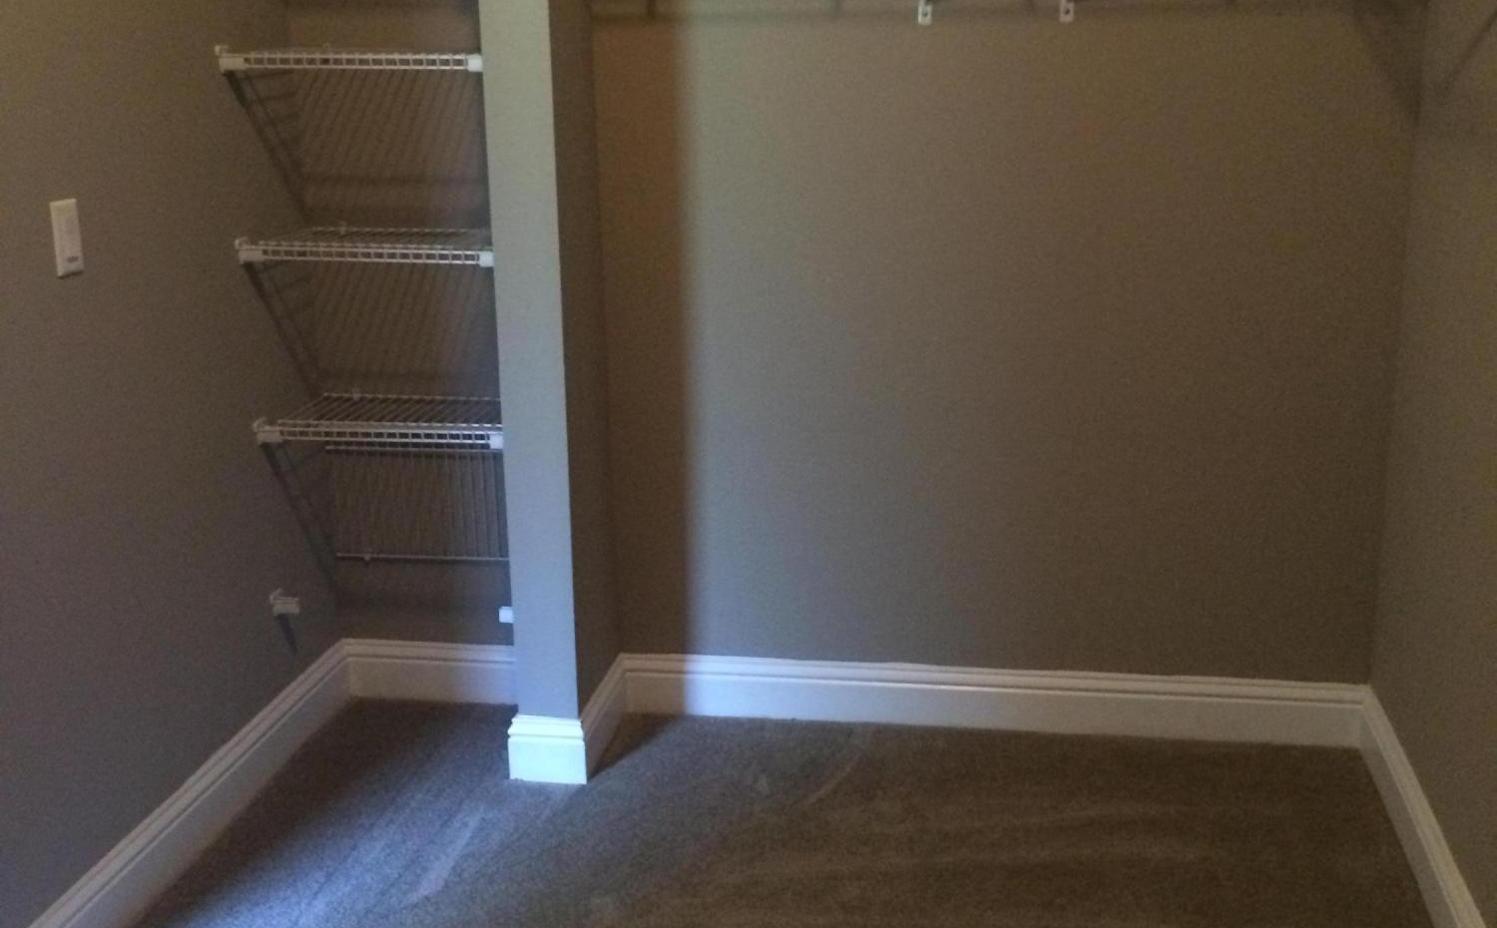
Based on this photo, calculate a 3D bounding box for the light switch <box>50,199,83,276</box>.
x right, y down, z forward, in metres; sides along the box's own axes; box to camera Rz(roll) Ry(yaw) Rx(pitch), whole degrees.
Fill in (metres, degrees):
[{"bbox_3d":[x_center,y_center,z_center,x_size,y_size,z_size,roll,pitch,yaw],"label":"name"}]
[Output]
[{"bbox_3d":[-1.060,-0.352,2.604,0.012,0.115,0.071,2,16,9],"label":"light switch"}]

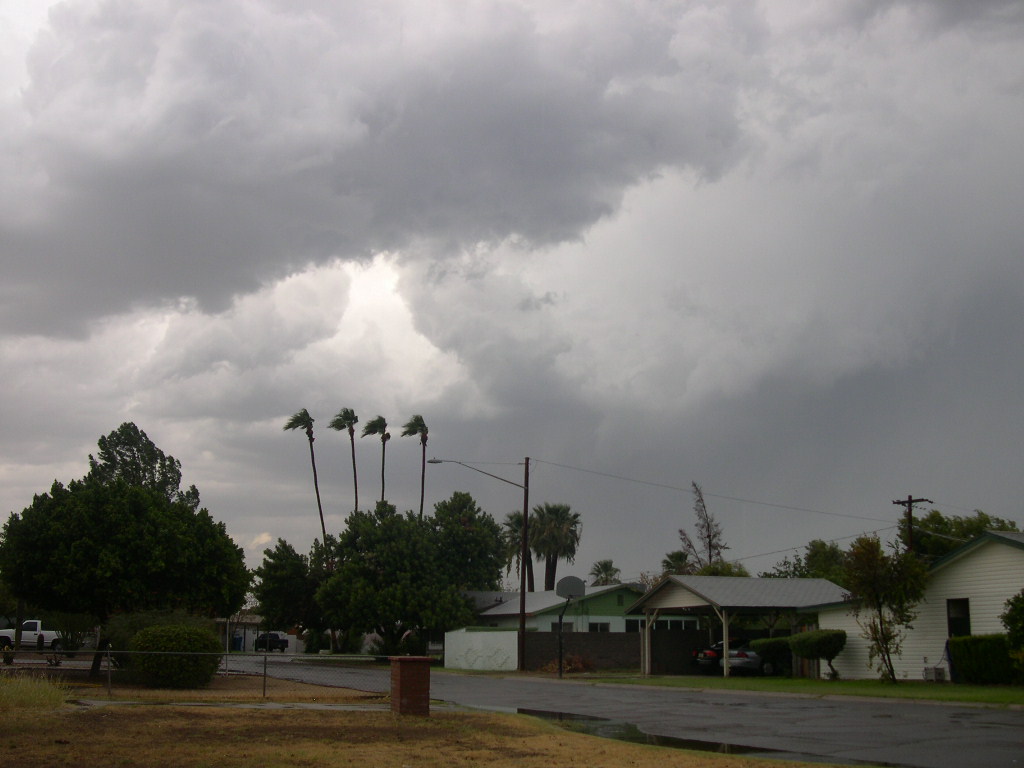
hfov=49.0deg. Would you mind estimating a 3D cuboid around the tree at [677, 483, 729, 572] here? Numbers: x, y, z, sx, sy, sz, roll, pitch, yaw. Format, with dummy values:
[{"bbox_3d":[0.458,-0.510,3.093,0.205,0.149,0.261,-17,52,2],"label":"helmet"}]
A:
[{"bbox_3d":[11.280,10.893,65.215,3.100,10.410,3.000,0,-13,0],"label":"tree"}]

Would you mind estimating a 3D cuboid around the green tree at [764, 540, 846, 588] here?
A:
[{"bbox_3d":[17.239,12.512,64.856,5.600,7.150,5.200,0,-13,0],"label":"green tree"}]

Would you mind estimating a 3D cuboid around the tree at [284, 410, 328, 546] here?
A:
[{"bbox_3d":[-19.388,13.955,108.572,5.632,23.440,3.000,0,-13,0],"label":"tree"}]

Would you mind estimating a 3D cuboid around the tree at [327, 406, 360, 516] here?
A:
[{"bbox_3d":[-16.160,13.865,108.596,3.509,23.660,2.900,0,-13,0],"label":"tree"}]

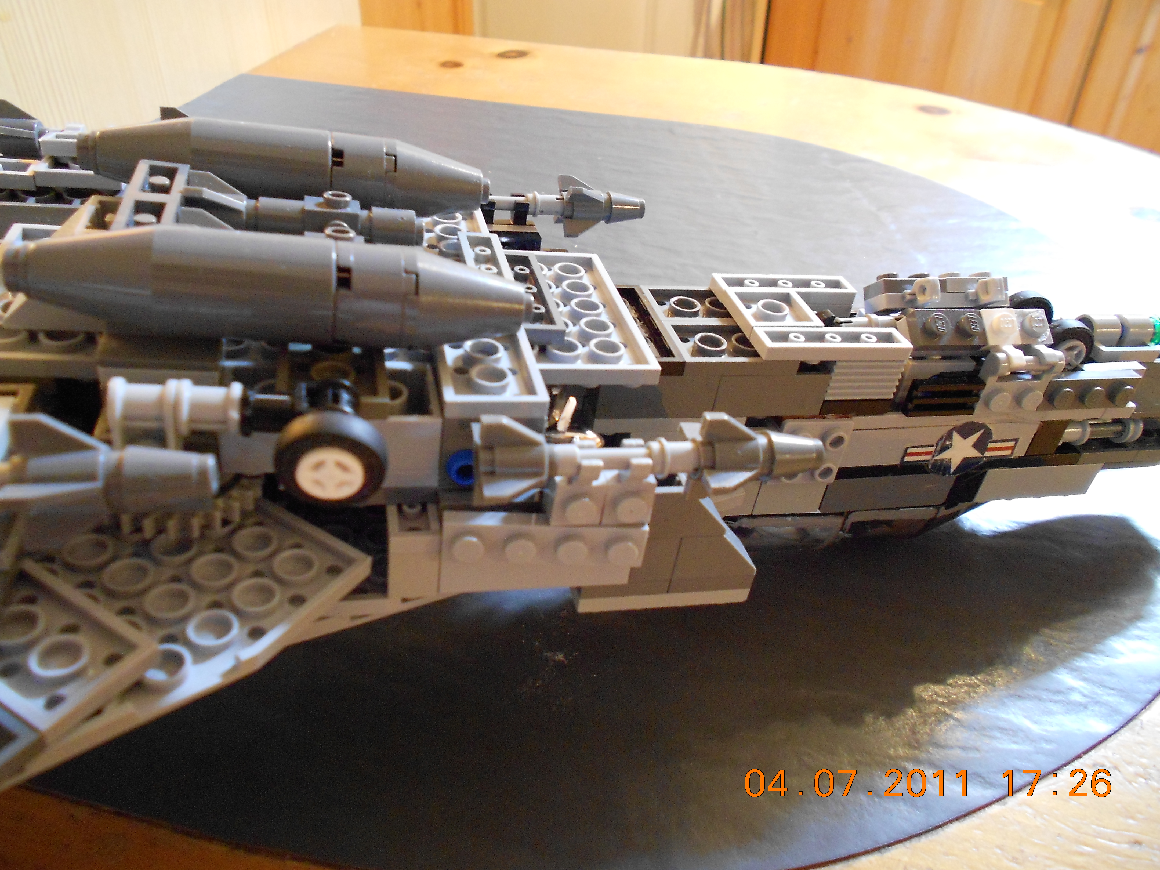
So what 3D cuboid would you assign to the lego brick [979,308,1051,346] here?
[{"bbox_3d":[0.093,-0.023,0.187,0.016,0.005,0.008,-2,73,-14],"label":"lego brick"}]

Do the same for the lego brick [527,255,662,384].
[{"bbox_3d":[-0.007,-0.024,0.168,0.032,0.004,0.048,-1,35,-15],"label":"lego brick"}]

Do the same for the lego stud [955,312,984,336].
[{"bbox_3d":[0.079,-0.022,0.175,0.005,0.002,0.005,-1,69,-15],"label":"lego stud"}]

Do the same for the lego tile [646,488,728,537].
[{"bbox_3d":[0.017,0.011,0.150,0.016,0.010,0.008,0,34,-15],"label":"lego tile"}]

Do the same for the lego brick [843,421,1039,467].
[{"bbox_3d":[0.078,0.000,0.194,0.048,0.010,0.008,-1,36,-15],"label":"lego brick"}]

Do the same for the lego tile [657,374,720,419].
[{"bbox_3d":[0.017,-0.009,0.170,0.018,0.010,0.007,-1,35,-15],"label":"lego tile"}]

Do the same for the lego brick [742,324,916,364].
[{"bbox_3d":[0.051,-0.018,0.175,0.032,0.003,0.008,-1,35,-14],"label":"lego brick"}]

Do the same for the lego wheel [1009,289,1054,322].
[{"bbox_3d":[0.104,-0.027,0.204,0.014,0.014,0.004,-8,38,-25],"label":"lego wheel"}]

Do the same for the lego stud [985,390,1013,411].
[{"bbox_3d":[0.086,-0.007,0.179,0.005,0.005,0.002,-1,35,-15],"label":"lego stud"}]

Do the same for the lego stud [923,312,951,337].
[{"bbox_3d":[0.074,-0.023,0.180,0.005,0.002,0.005,-1,72,-14],"label":"lego stud"}]

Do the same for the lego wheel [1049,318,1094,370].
[{"bbox_3d":[0.109,-0.019,0.198,0.014,0.014,0.005,-6,37,-11],"label":"lego wheel"}]

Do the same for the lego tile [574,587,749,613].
[{"bbox_3d":[0.014,0.027,0.158,0.032,0.003,0.008,-1,35,-14],"label":"lego tile"}]

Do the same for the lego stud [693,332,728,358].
[{"bbox_3d":[0.026,-0.018,0.172,0.006,0.002,0.006,-1,35,-15],"label":"lego stud"}]

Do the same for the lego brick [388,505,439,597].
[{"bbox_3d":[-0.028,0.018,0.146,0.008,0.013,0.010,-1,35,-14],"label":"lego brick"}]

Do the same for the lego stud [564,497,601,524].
[{"bbox_3d":[0.000,0.011,0.130,0.005,0.005,0.002,-1,35,-15],"label":"lego stud"}]

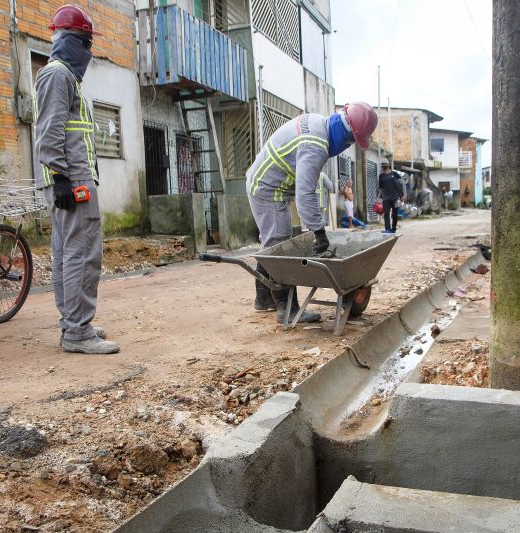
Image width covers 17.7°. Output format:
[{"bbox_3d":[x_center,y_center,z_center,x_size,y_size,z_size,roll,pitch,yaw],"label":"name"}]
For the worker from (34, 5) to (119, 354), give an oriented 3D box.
[{"bbox_3d":[-0.953,-0.454,8.650,0.450,1.800,0.520,-1,2,-5],"label":"worker"}]

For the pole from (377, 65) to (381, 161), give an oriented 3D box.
[{"bbox_3d":[3.999,-4.117,56.000,0.100,5.400,0.100,-1,2,0],"label":"pole"}]

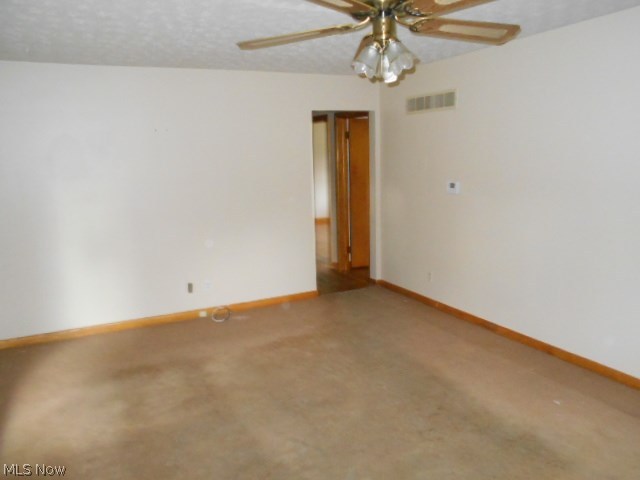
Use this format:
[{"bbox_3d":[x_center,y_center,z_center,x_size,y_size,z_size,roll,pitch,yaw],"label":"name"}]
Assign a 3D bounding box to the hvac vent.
[{"bbox_3d":[1.079,-1.352,4.731,0.030,0.180,0.765,-7,11,-26],"label":"hvac vent"}]

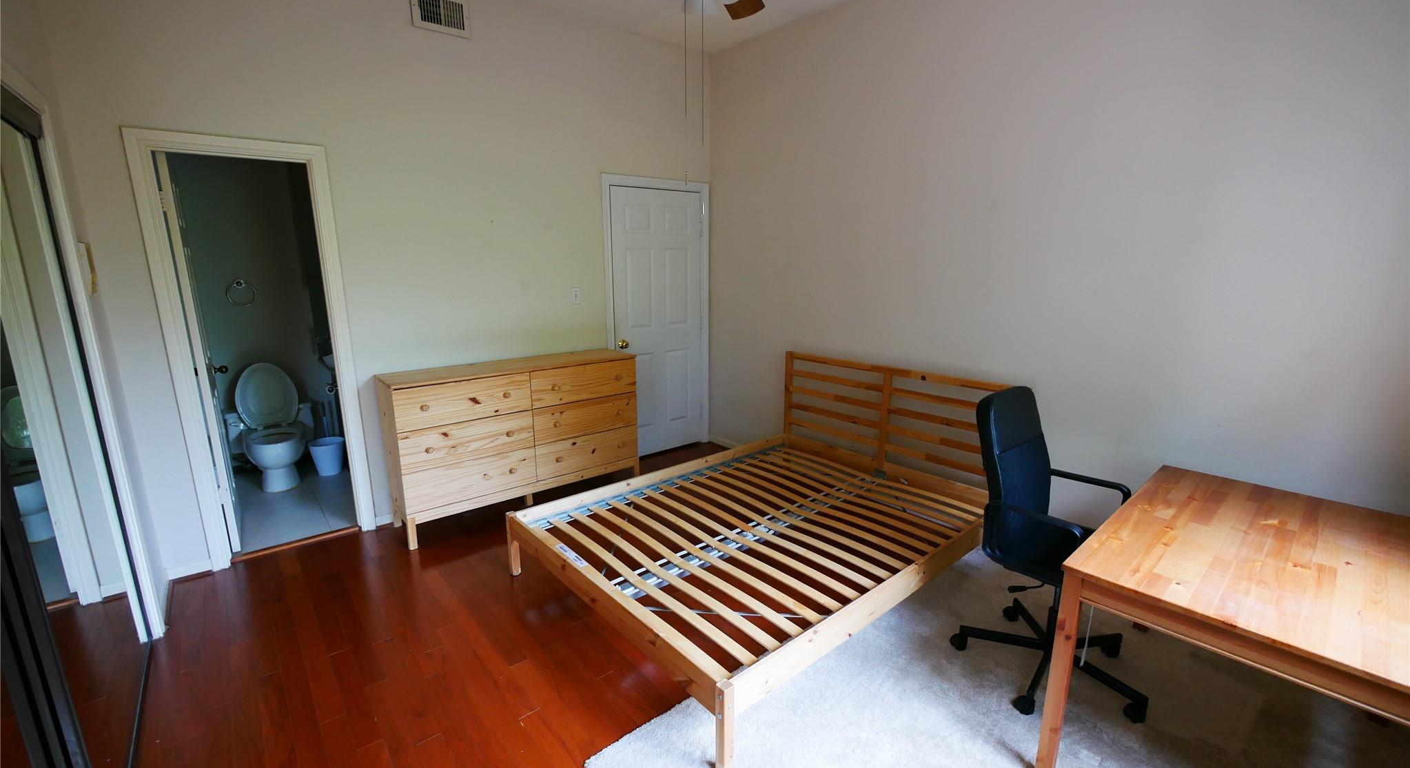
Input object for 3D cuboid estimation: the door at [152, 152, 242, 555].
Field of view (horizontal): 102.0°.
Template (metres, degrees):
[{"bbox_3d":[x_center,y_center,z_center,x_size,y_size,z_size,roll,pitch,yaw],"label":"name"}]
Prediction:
[{"bbox_3d":[-2.742,-0.129,3.128,0.037,2.040,0.610,-10,16,-37],"label":"door"}]

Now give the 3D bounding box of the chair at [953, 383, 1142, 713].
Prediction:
[{"bbox_3d":[1.338,0.596,2.111,0.630,1.070,0.650,-12,17,-43],"label":"chair"}]

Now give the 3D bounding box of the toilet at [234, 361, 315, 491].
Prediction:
[{"bbox_3d":[-3.049,0.299,4.031,0.490,0.840,0.740,-11,16,-40],"label":"toilet"}]

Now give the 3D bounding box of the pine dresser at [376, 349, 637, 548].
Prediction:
[{"bbox_3d":[-1.174,0.331,3.688,1.540,0.920,0.385,-11,16,-40],"label":"pine dresser"}]

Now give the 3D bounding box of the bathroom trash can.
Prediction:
[{"bbox_3d":[-2.810,0.552,4.272,0.228,0.245,0.228,-11,16,-40],"label":"bathroom trash can"}]

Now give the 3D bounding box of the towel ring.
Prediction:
[{"bbox_3d":[-3.304,-0.647,4.067,0.168,0.192,0.060,-11,16,-40],"label":"towel ring"}]

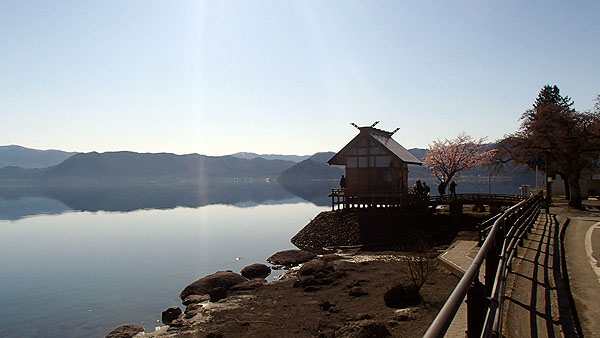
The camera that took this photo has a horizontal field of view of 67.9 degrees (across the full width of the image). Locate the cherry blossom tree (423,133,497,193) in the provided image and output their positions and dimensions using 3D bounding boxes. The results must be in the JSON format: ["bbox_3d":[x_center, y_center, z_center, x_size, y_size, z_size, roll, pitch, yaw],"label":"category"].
[{"bbox_3d":[14.675,-0.138,41.014,6.700,6.440,6.200,0,-1,0],"label":"cherry blossom tree"}]

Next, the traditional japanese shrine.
[{"bbox_3d":[6.249,-0.147,36.014,5.980,6.640,6.050,-1,-2,28],"label":"traditional japanese shrine"}]

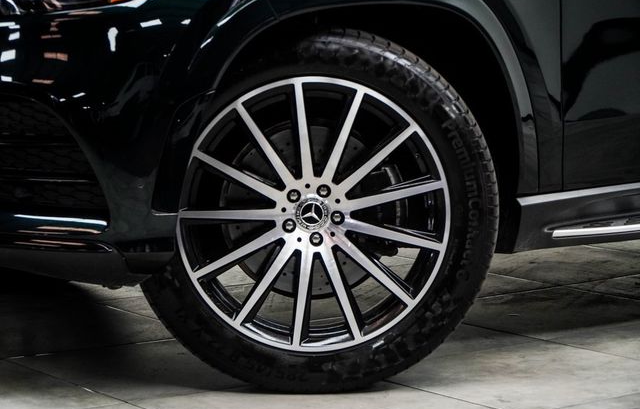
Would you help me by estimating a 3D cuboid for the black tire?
[{"bbox_3d":[-0.016,0.007,4.015,0.815,0.805,0.285,-1,6,-1],"label":"black tire"}]

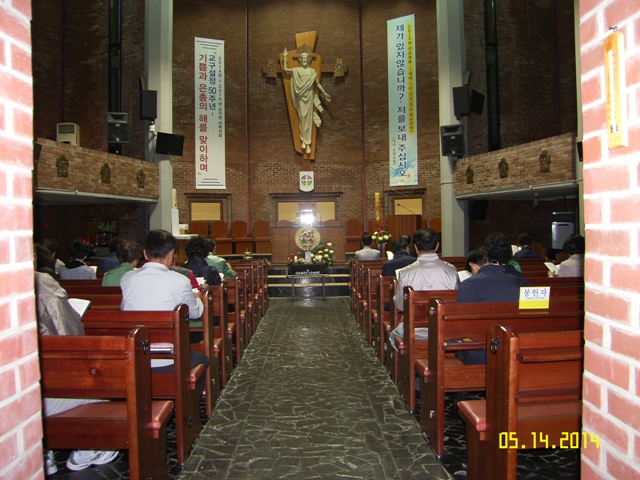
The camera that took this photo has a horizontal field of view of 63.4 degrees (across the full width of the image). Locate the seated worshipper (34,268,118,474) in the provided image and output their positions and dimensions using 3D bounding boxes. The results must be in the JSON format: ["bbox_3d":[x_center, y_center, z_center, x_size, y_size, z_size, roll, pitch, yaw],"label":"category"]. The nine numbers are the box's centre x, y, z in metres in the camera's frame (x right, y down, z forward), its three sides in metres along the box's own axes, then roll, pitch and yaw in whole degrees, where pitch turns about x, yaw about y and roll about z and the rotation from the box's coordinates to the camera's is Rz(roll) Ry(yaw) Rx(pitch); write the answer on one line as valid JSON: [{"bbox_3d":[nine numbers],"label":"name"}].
[{"bbox_3d":[-1.360,0.701,2.720,0.540,1.300,0.800,-1,0,-1],"label":"seated worshipper"}]

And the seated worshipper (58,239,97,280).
[{"bbox_3d":[-2.610,0.640,5.730,0.450,1.290,0.680,-1,0,-2],"label":"seated worshipper"}]

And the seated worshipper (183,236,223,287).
[{"bbox_3d":[-1.090,0.620,4.860,0.460,1.290,0.700,-1,0,-2],"label":"seated worshipper"}]

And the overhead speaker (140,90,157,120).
[{"bbox_3d":[-3.964,-3.129,12.000,0.370,0.660,0.360,-1,7,-23],"label":"overhead speaker"}]

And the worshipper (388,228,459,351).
[{"bbox_3d":[0.830,0.585,4.200,0.520,1.340,0.750,-1,0,-2],"label":"worshipper"}]

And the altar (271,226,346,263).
[{"bbox_3d":[-0.305,0.160,14.200,1.970,0.980,0.850,-1,0,-2],"label":"altar"}]

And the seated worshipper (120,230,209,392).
[{"bbox_3d":[-0.970,0.600,3.340,0.500,1.330,0.750,-1,0,-2],"label":"seated worshipper"}]

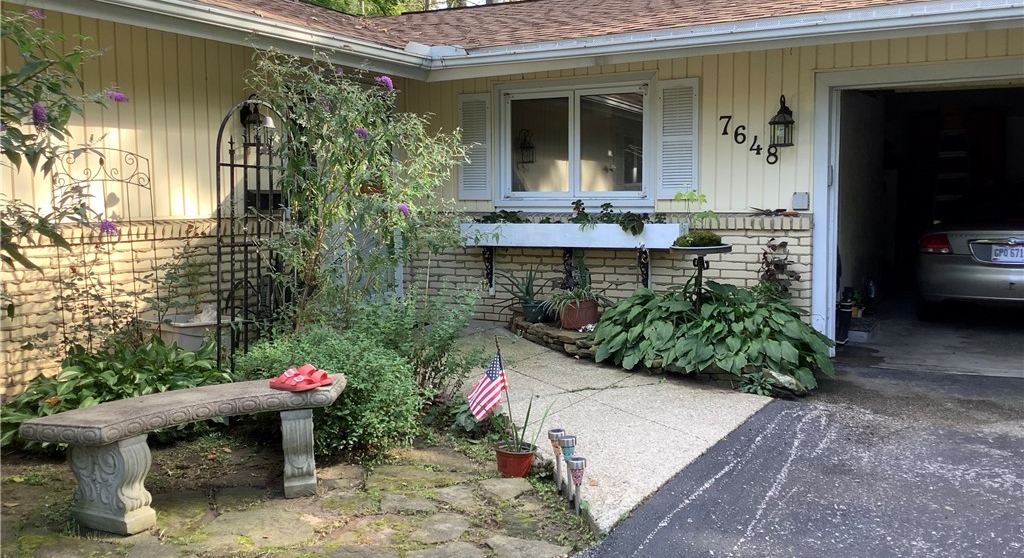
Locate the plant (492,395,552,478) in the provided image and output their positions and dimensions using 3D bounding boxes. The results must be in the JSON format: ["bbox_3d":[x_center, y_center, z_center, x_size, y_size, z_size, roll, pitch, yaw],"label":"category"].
[{"bbox_3d":[0.050,0.753,4.399,0.280,0.365,0.250,0,4,0],"label":"plant"}]

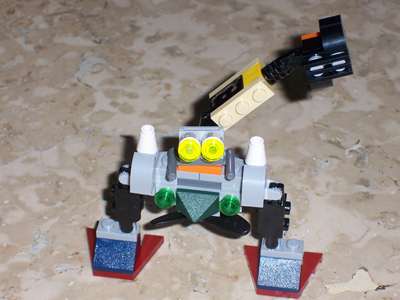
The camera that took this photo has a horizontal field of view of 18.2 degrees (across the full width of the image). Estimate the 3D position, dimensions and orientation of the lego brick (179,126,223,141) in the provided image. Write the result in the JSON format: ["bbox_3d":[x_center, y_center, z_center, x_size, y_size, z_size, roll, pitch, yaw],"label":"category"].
[{"bbox_3d":[0.000,-0.005,0.440,0.016,0.006,0.004,1,38,1],"label":"lego brick"}]

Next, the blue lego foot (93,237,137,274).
[{"bbox_3d":[-0.032,0.039,0.492,0.016,0.010,0.016,6,37,6],"label":"blue lego foot"}]

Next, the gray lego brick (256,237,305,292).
[{"bbox_3d":[0.030,0.043,0.472,0.016,0.013,0.016,5,38,6],"label":"gray lego brick"}]

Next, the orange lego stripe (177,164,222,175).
[{"bbox_3d":[0.000,0.004,0.453,0.016,0.003,0.011,5,38,6],"label":"orange lego stripe"}]

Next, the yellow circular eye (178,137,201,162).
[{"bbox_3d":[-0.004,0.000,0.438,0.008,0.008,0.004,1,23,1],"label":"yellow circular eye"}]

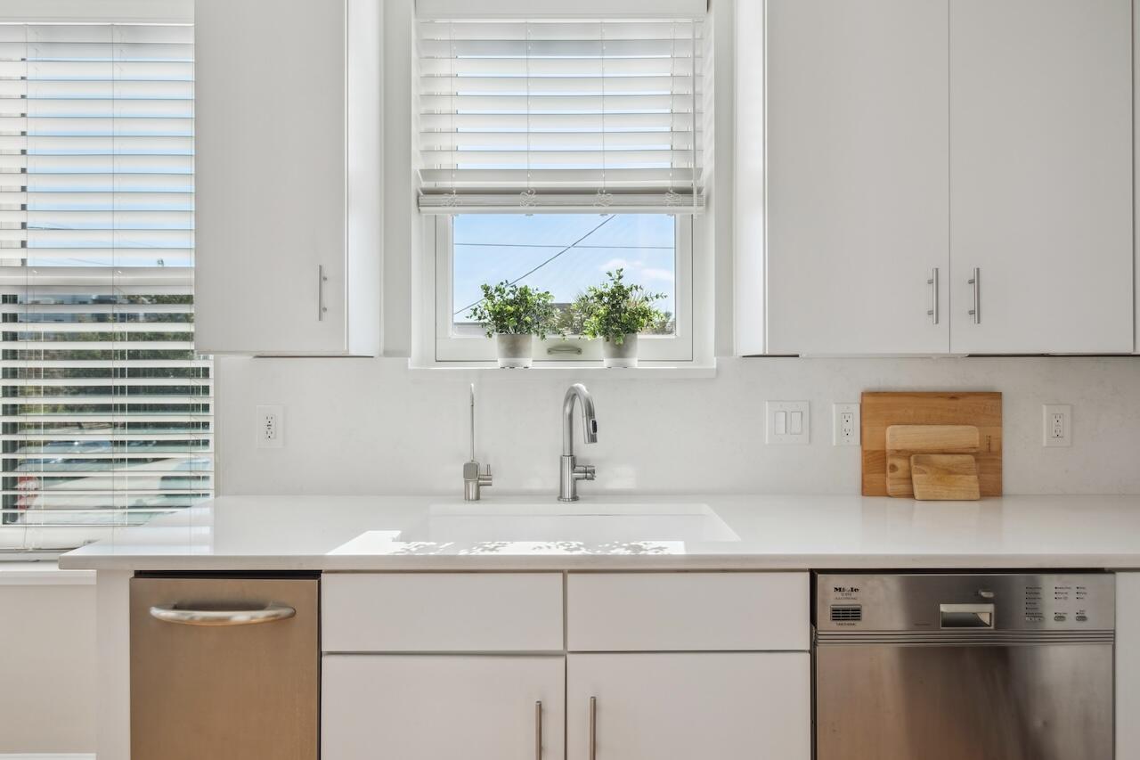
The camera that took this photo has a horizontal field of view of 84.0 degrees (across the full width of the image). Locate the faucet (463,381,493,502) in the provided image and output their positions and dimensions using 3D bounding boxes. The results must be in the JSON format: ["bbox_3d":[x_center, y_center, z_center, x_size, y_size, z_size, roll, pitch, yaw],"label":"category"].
[{"bbox_3d":[-0.249,0.169,1.685,0.077,0.320,0.145,0,1,-7],"label":"faucet"}]

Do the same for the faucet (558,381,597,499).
[{"bbox_3d":[0.028,0.168,1.690,0.095,0.317,0.170,0,1,-28],"label":"faucet"}]

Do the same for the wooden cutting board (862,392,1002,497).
[{"bbox_3d":[1.017,0.181,1.778,0.391,0.294,0.020,0,-2,0],"label":"wooden cutting board"}]

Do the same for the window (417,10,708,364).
[{"bbox_3d":[-0.023,-0.588,1.900,0.865,1.090,0.100,0,1,0],"label":"window"}]

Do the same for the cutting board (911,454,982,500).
[{"bbox_3d":[1.031,0.267,1.742,0.177,0.126,0.016,0,-12,0],"label":"cutting board"}]

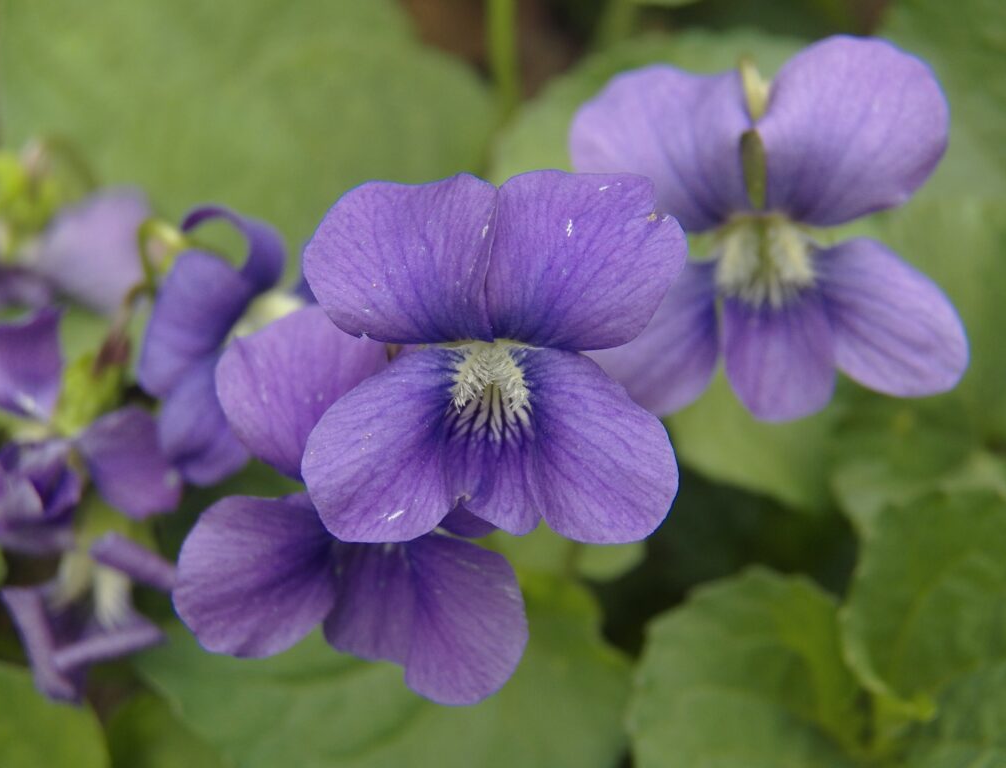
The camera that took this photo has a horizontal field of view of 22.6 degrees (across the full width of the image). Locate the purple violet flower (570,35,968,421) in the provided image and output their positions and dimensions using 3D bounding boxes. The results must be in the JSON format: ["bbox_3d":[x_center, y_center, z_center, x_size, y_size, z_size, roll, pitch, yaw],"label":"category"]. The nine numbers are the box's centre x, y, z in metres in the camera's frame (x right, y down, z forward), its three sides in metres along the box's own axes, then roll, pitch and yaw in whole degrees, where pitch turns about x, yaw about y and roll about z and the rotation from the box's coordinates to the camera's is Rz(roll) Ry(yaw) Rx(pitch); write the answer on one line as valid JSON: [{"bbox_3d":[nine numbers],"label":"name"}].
[{"bbox_3d":[0.022,-0.013,0.207,0.033,0.032,0.014,2,9,4],"label":"purple violet flower"}]

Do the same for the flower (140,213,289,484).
[{"bbox_3d":[-0.024,-0.003,0.212,0.015,0.024,0.024,8,6,19],"label":"flower"}]

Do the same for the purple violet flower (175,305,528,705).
[{"bbox_3d":[-0.012,0.010,0.201,0.029,0.032,0.014,-3,7,-1],"label":"purple violet flower"}]

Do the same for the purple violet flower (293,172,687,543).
[{"bbox_3d":[-0.001,-0.002,0.194,0.029,0.029,0.014,0,7,0],"label":"purple violet flower"}]

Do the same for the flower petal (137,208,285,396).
[{"bbox_3d":[-0.025,-0.007,0.212,0.011,0.016,0.013,9,7,30],"label":"flower petal"}]

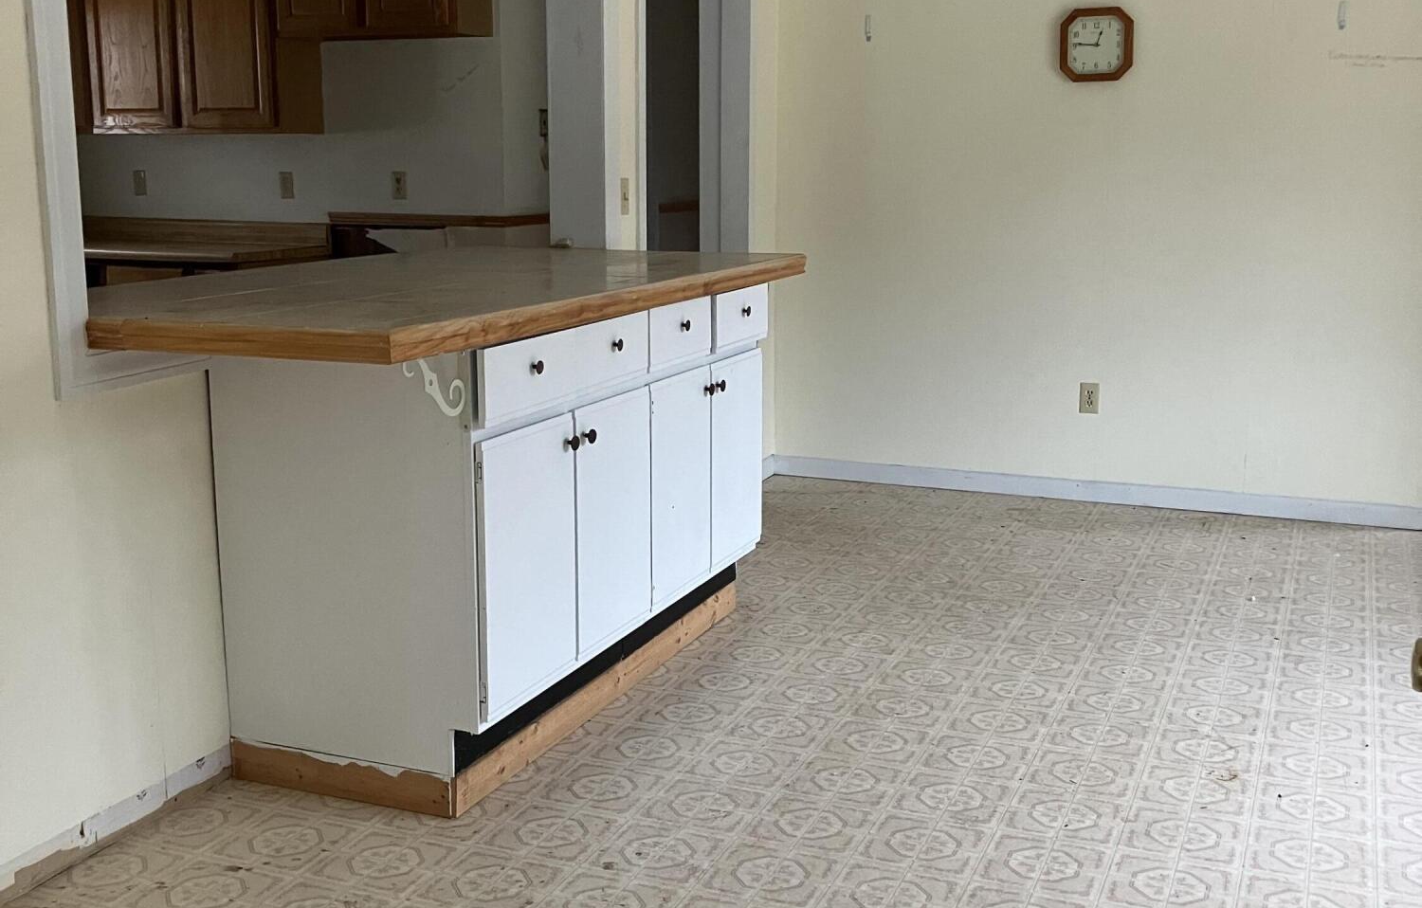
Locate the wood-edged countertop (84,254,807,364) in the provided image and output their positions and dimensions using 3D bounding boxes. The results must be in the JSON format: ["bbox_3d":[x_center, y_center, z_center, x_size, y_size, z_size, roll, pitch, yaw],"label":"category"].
[{"bbox_3d":[-0.438,-0.388,3.631,0.662,0.057,2.080,5,12,22],"label":"wood-edged countertop"}]

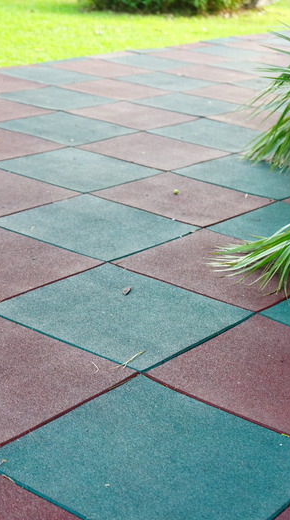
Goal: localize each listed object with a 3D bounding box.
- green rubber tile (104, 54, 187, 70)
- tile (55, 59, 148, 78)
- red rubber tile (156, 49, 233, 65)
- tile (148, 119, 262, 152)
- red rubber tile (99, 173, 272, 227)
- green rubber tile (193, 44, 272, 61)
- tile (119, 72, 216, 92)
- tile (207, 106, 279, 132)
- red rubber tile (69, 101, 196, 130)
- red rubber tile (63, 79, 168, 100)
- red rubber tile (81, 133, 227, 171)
[{"bbox_3d":[0.033,-1.343,6.411,0.500,0.030,0.500,18,24,33],"label":"green rubber tile"},{"bbox_3d":[-0.270,-1.219,6.009,0.500,0.030,0.500,18,24,33],"label":"tile"},{"bbox_3d":[0.351,-1.502,6.963,0.500,0.030,0.500,18,24,32],"label":"red rubber tile"},{"bbox_3d":[0.340,-0.582,4.401,0.500,0.030,0.500,18,24,33],"label":"tile"},{"bbox_3d":[0.141,-0.216,3.416,0.500,0.030,0.500,18,24,33],"label":"red rubber tile"},{"bbox_3d":[0.647,-1.584,7.194,0.500,0.030,0.500,18,24,33],"label":"green rubber tile"},{"bbox_3d":[0.137,-1.085,5.730,0.500,0.030,0.500,18,24,33],"label":"tile"},{"bbox_3d":[0.659,-0.707,4.872,0.500,0.030,0.500,19,24,34],"label":"tile"},{"bbox_3d":[-0.064,-0.727,4.758,0.500,0.030,0.500,18,24,32],"label":"red rubber tile"},{"bbox_3d":[-0.169,-0.978,5.415,0.500,0.030,0.500,18,24,32],"label":"red rubber tile"},{"bbox_3d":[0.035,-0.469,4.077,0.500,0.030,0.500,18,24,32],"label":"red rubber tile"}]

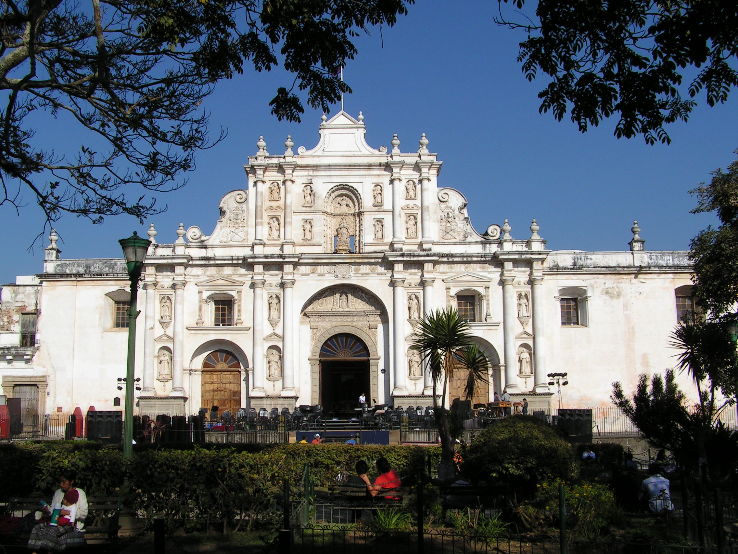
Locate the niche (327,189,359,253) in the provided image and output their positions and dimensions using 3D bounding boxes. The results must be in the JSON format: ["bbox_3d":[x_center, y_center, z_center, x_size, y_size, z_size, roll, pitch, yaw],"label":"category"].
[{"bbox_3d":[-1.825,-4.080,58.094,2.382,4.492,1.100,-1,-10,0],"label":"niche"}]

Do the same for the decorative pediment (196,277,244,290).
[{"bbox_3d":[-11.127,0.412,60.721,3.614,0.908,0.500,-1,-8,1],"label":"decorative pediment"}]

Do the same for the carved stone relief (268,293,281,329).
[{"bbox_3d":[-7.395,2.629,63.589,0.981,2.836,0.550,0,-8,0],"label":"carved stone relief"}]

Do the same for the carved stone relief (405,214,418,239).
[{"bbox_3d":[3.405,-4.022,64.539,1.075,1.946,0.500,0,-8,0],"label":"carved stone relief"}]

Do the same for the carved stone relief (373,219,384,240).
[{"bbox_3d":[0.717,-3.587,61.206,0.906,1.693,0.500,-1,-8,1],"label":"carved stone relief"}]

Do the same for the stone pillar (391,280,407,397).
[{"bbox_3d":[2.311,4.622,62.953,1.126,9.006,1.050,0,-8,0],"label":"stone pillar"}]

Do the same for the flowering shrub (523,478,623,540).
[{"bbox_3d":[3.178,3.641,12.720,1.538,0.900,1.300,0,-8,0],"label":"flowering shrub"}]

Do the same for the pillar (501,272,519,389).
[{"bbox_3d":[9.677,3.603,55.907,0.980,8.336,0.950,-1,-10,0],"label":"pillar"}]

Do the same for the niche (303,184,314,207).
[{"bbox_3d":[-4.852,-6.536,64.994,0.962,1.806,0.450,0,-8,0],"label":"niche"}]

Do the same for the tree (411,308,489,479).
[{"bbox_3d":[1.900,2.862,19.801,1.880,3.956,1.800,-1,-10,0],"label":"tree"}]

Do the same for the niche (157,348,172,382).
[{"bbox_3d":[-14.124,6.114,56.471,1.119,2.348,0.650,-1,-10,2],"label":"niche"}]

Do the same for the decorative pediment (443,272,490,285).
[{"bbox_3d":[7.718,0.118,63.665,3.731,0.872,0.450,0,-8,0],"label":"decorative pediment"}]

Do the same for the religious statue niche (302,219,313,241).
[{"bbox_3d":[-4.358,-3.339,57.706,0.712,1.601,0.400,-1,-10,2],"label":"religious statue niche"}]

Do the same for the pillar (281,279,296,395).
[{"bbox_3d":[-5.945,4.468,59.848,1.125,8.566,1.000,-1,-8,1],"label":"pillar"}]

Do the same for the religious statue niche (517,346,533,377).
[{"bbox_3d":[11.492,6.205,59.508,1.170,2.338,0.600,-1,-8,1],"label":"religious statue niche"}]

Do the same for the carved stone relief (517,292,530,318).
[{"bbox_3d":[10.693,2.007,56.269,0.962,1.812,0.450,-1,-10,2],"label":"carved stone relief"}]

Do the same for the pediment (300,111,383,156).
[{"bbox_3d":[-1.958,-10.409,59.007,5.976,3.080,0.800,-1,-10,0],"label":"pediment"}]

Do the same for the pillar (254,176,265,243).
[{"bbox_3d":[-7.691,-4.684,57.677,0.781,4.732,0.800,-1,-10,2],"label":"pillar"}]

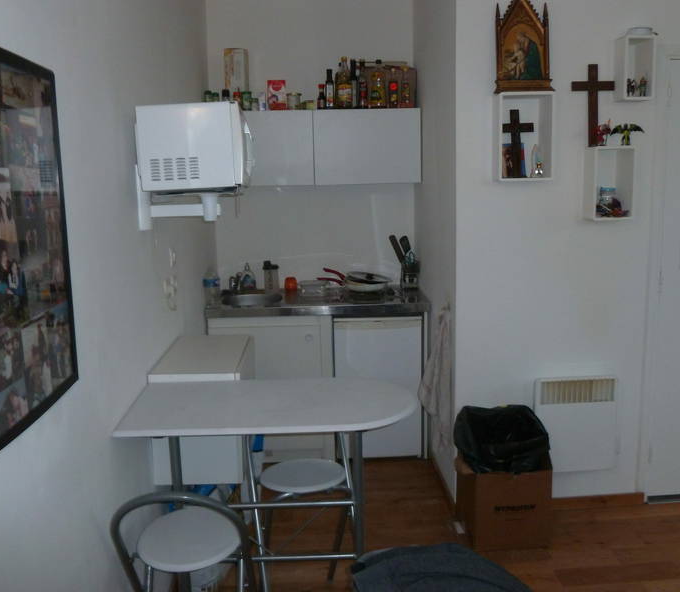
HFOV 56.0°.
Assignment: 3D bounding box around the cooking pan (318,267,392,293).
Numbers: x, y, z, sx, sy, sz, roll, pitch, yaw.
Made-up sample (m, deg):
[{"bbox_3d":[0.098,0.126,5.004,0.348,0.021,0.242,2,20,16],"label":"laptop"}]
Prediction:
[{"bbox_3d":[0.087,-0.099,3.776,0.440,0.140,0.260,-2,9,-4],"label":"cooking pan"}]

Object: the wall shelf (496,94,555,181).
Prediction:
[{"bbox_3d":[0.764,-0.660,2.684,0.223,0.353,0.108,-2,9,-5],"label":"wall shelf"}]

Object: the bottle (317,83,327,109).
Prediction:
[{"bbox_3d":[-0.097,-1.103,3.541,0.050,0.150,0.050,-2,9,-4],"label":"bottle"}]

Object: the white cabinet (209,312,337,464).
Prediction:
[{"bbox_3d":[-0.378,0.490,3.811,0.675,0.835,0.560,-1,9,-2],"label":"white cabinet"}]

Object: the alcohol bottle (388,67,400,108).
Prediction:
[{"bbox_3d":[0.302,-1.157,3.567,0.062,0.235,0.062,-2,9,-4],"label":"alcohol bottle"}]

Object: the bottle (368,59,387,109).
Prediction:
[{"bbox_3d":[0.215,-1.188,3.635,0.100,0.282,0.090,-1,9,-2],"label":"bottle"}]

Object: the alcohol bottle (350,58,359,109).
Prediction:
[{"bbox_3d":[0.080,-1.180,3.588,0.058,0.285,0.058,-2,9,-4],"label":"alcohol bottle"}]

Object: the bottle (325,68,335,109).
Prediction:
[{"bbox_3d":[-0.053,-1.153,3.580,0.052,0.226,0.052,-2,9,-3],"label":"bottle"}]

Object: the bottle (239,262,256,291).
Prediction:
[{"bbox_3d":[-0.555,-0.110,3.854,0.090,0.173,0.062,-2,9,-3],"label":"bottle"}]

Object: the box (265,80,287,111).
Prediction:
[{"bbox_3d":[-0.348,-1.114,3.561,0.113,0.168,0.060,-2,9,-3],"label":"box"}]

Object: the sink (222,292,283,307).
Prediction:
[{"bbox_3d":[-0.509,0.088,3.735,0.355,0.130,0.360,-2,9,-3],"label":"sink"}]

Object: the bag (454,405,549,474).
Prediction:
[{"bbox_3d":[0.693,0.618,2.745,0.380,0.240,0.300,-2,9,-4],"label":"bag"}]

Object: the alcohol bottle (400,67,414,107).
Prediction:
[{"bbox_3d":[0.379,-1.180,3.643,0.070,0.257,0.068,-1,9,-2],"label":"alcohol bottle"}]

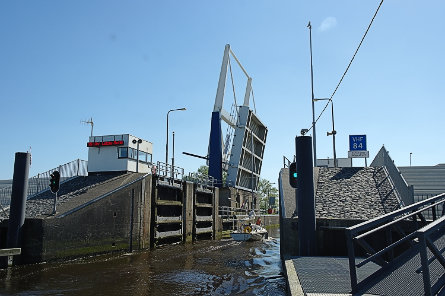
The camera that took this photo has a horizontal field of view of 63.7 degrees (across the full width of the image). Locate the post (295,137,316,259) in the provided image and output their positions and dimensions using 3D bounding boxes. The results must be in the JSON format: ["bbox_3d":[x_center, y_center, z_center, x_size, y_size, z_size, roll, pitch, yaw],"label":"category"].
[{"bbox_3d":[3.411,2.037,14.752,0.650,5.087,0.650,-3,-11,18],"label":"post"}]

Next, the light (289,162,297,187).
[{"bbox_3d":[3.159,1.193,15.500,0.525,1.123,0.350,-3,-11,18],"label":"light"}]

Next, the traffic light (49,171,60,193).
[{"bbox_3d":[-8.405,1.718,17.929,0.525,1.104,0.350,-3,-11,18],"label":"traffic light"}]

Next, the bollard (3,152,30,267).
[{"bbox_3d":[-9.680,2.842,16.870,0.650,5.253,0.650,-3,-11,18],"label":"bollard"}]

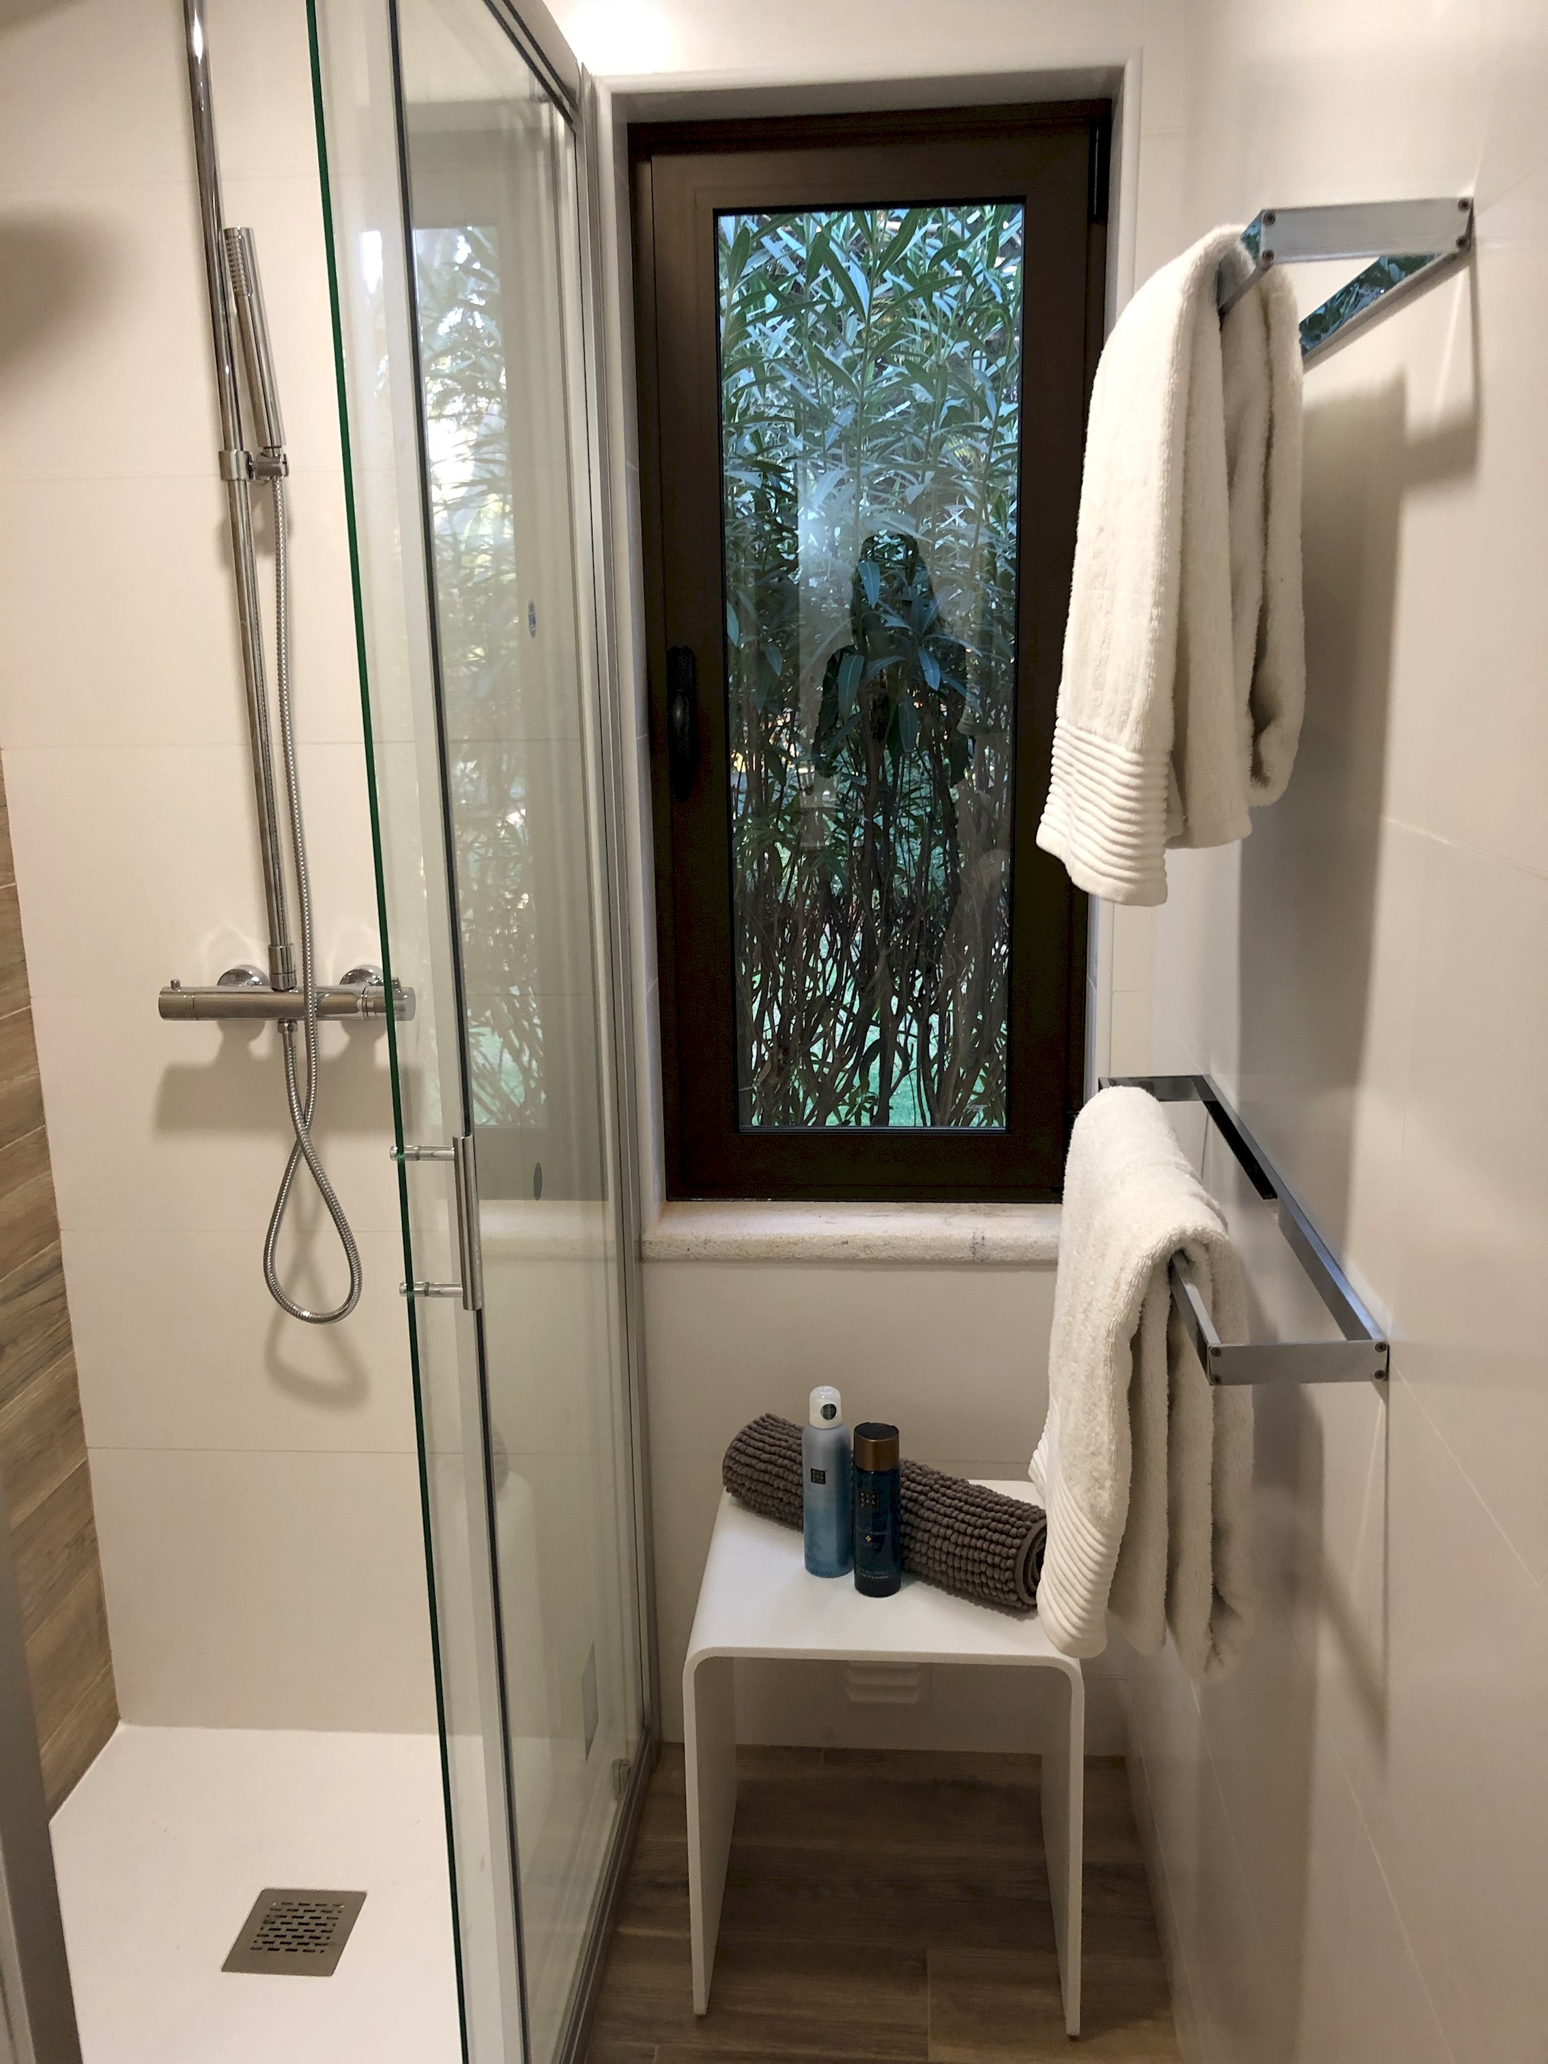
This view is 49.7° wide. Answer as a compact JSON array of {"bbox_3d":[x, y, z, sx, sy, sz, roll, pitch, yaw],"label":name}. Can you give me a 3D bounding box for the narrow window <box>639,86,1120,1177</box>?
[{"bbox_3d":[0.116,-0.403,2.005,0.530,1.266,0.070,0,13,5],"label":"narrow window"}]

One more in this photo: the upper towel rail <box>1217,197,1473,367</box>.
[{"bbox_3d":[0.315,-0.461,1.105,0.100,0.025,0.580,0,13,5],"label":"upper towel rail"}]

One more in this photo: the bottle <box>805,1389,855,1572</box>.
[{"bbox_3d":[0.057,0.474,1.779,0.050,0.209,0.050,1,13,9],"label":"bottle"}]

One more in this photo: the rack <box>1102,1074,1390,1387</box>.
[{"bbox_3d":[0.328,0.121,1.259,0.102,0.025,0.597,0,13,5],"label":"rack"}]

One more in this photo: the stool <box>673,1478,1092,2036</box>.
[{"bbox_3d":[0.126,0.785,1.866,0.402,0.438,0.350,0,13,5],"label":"stool"}]

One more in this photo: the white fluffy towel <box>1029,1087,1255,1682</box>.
[{"bbox_3d":[0.277,0.259,1.324,0.135,0.377,0.450,0,13,5],"label":"white fluffy towel"}]

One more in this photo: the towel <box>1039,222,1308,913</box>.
[{"bbox_3d":[0.267,-0.305,1.171,0.124,0.403,0.485,0,13,5],"label":"towel"}]

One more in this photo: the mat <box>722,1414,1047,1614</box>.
[{"bbox_3d":[0.125,0.518,1.810,0.388,0.108,0.108,10,17,39],"label":"mat"}]

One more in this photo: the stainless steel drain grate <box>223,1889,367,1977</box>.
[{"bbox_3d":[-0.540,1.021,1.890,0.125,0.010,0.125,0,13,5],"label":"stainless steel drain grate"}]

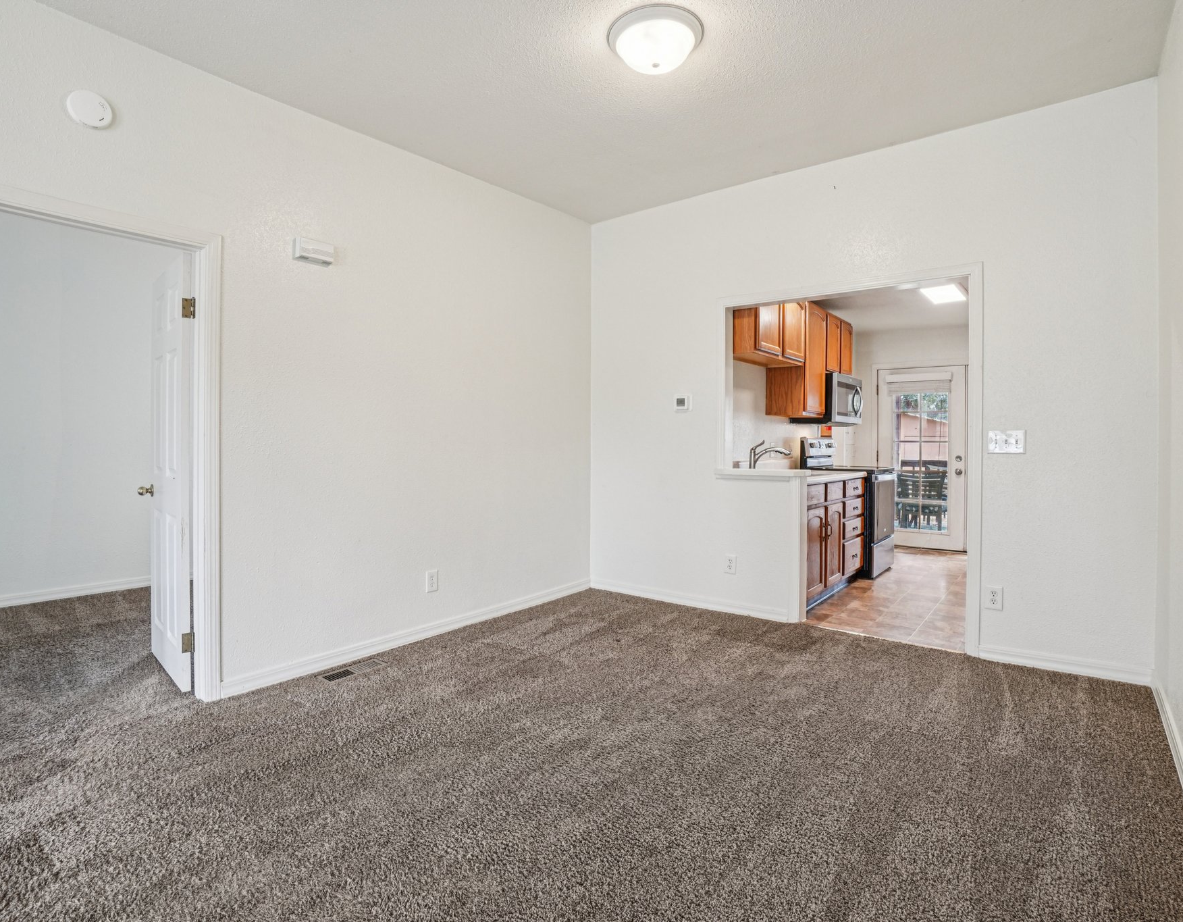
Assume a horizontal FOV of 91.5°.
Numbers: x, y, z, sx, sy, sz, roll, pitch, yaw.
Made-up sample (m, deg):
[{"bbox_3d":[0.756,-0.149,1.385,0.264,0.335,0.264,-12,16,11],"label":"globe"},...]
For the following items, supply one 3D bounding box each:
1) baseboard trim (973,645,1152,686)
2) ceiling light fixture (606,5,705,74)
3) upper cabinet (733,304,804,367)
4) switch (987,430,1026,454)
[{"bbox_3d":[2.320,1.010,2.855,0.665,0.077,0.014,1,2,35],"label":"baseboard trim"},{"bbox_3d":[0.270,-1.718,2.414,0.402,0.130,0.402,0,2,0],"label":"ceiling light fixture"},{"bbox_3d":[1.274,-1.010,4.304,0.315,0.520,0.925,1,2,39],"label":"upper cabinet"},{"bbox_3d":[2.131,-0.098,2.956,0.162,0.116,0.014,1,2,35],"label":"switch"}]

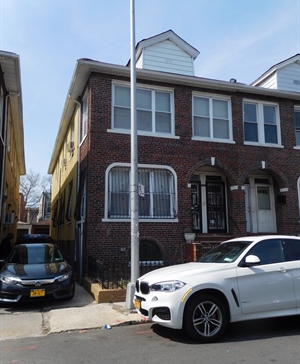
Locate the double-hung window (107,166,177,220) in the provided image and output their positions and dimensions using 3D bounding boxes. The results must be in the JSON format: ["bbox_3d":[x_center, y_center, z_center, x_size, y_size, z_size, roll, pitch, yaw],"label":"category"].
[{"bbox_3d":[-0.256,0.352,10.886,2.529,1.926,0.150,3,-9,-18],"label":"double-hung window"}]

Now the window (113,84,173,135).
[{"bbox_3d":[-0.206,-2.541,11.352,2.307,1.813,0.150,3,-9,-18],"label":"window"}]

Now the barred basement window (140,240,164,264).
[{"bbox_3d":[-0.122,2.333,10.788,1.124,0.742,0.150,2,-9,-17],"label":"barred basement window"}]

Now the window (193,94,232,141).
[{"bbox_3d":[2.355,-2.411,12.193,1.669,1.823,0.150,3,-9,-18],"label":"window"}]

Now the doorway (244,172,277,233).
[{"bbox_3d":[4.428,0.808,12.881,1.512,2.387,0.300,3,-9,-18],"label":"doorway"}]

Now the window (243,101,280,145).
[{"bbox_3d":[4.461,-2.322,12.887,1.720,1.833,0.150,3,-9,-18],"label":"window"}]

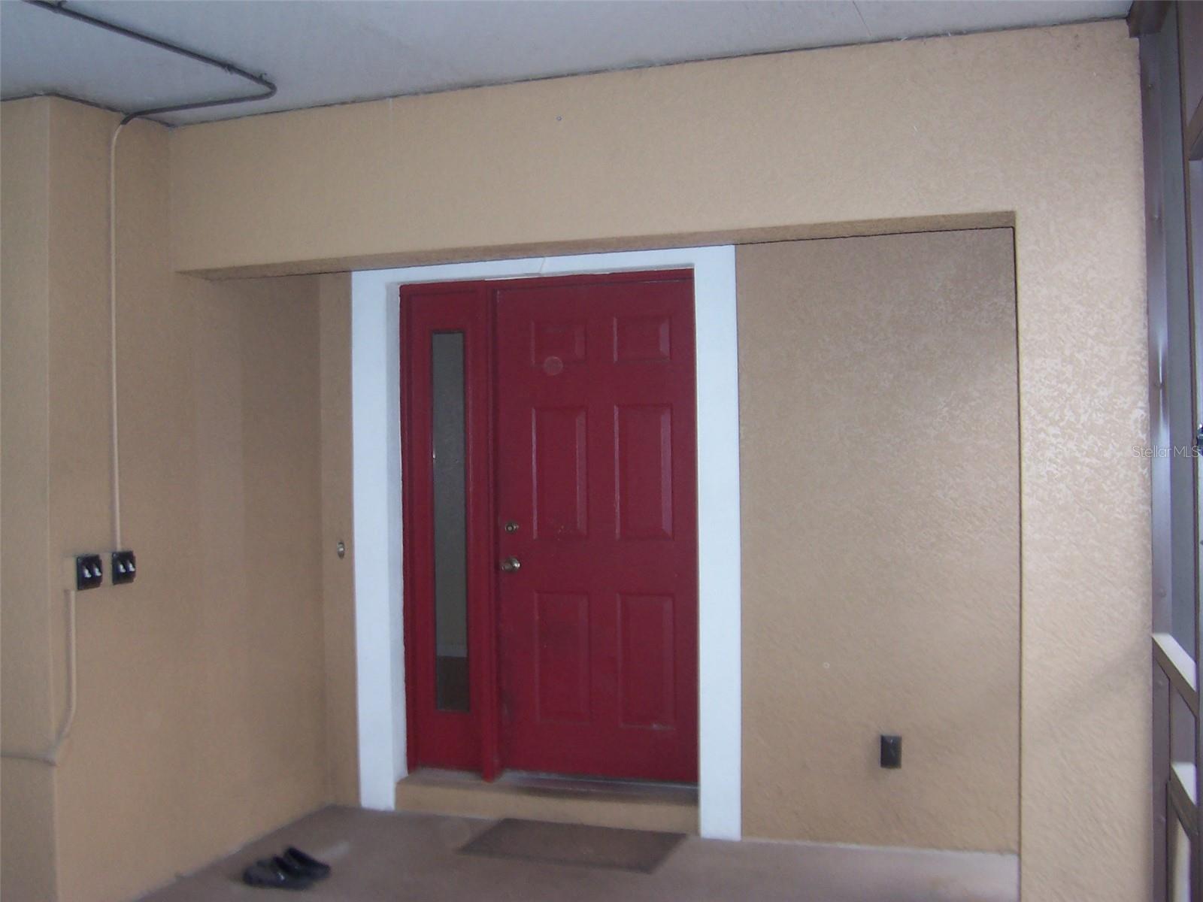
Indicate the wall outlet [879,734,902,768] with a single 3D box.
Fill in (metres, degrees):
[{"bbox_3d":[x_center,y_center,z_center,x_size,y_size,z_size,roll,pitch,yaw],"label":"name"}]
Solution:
[{"bbox_3d":[1.064,1.111,4.728,0.073,0.117,0.030,-1,0,18],"label":"wall outlet"}]

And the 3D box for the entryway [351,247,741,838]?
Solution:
[{"bbox_3d":[-0.238,0.362,5.223,1.636,2.266,0.140,-1,0,18],"label":"entryway"}]

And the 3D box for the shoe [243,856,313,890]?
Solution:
[{"bbox_3d":[-1.120,1.456,4.441,0.260,0.075,0.098,-1,0,24],"label":"shoe"}]

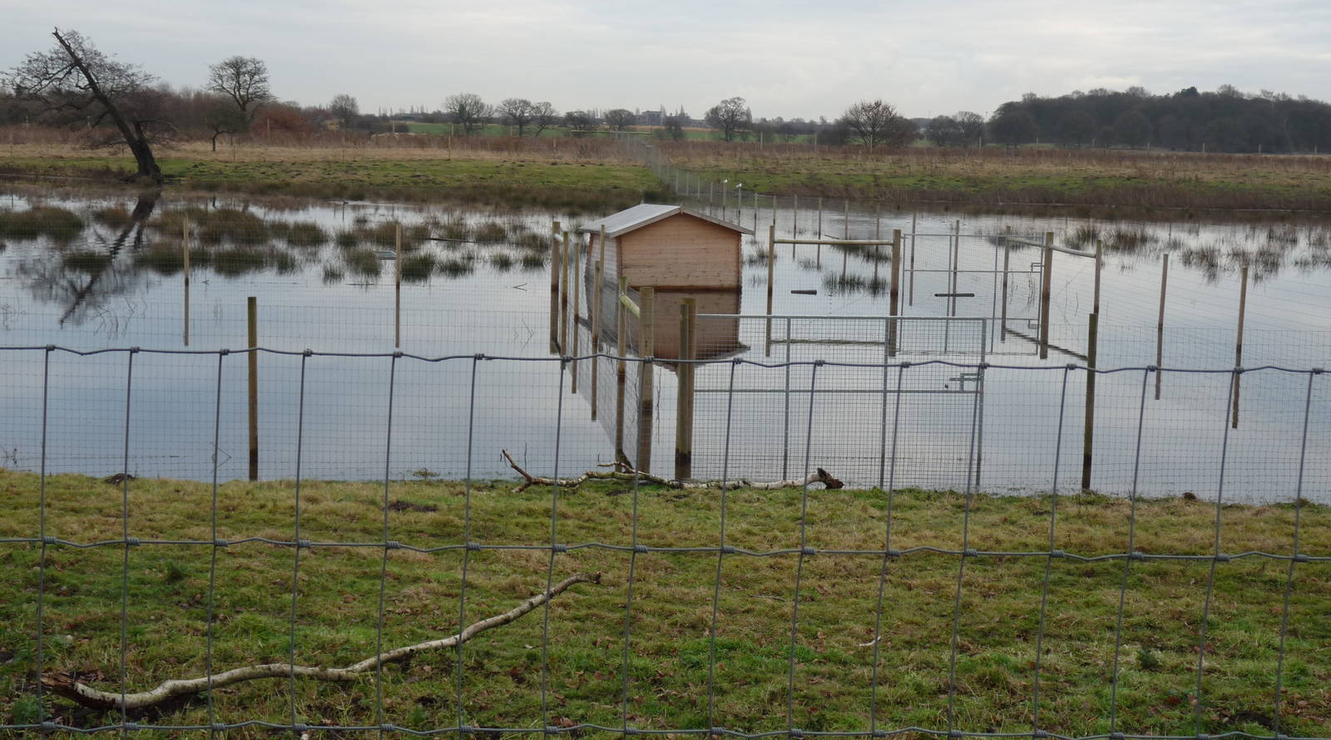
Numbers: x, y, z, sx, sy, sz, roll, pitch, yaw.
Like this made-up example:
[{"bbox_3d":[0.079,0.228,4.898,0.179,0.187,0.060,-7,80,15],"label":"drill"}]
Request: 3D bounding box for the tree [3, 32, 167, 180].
[{"bbox_3d":[-20.326,-9.252,66.000,5.573,5.427,5.127,1,7,0],"label":"tree"}]

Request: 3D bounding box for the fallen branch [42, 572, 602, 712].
[{"bbox_3d":[-0.931,0.865,6.226,2.166,0.180,0.485,-5,9,-39],"label":"fallen branch"}]

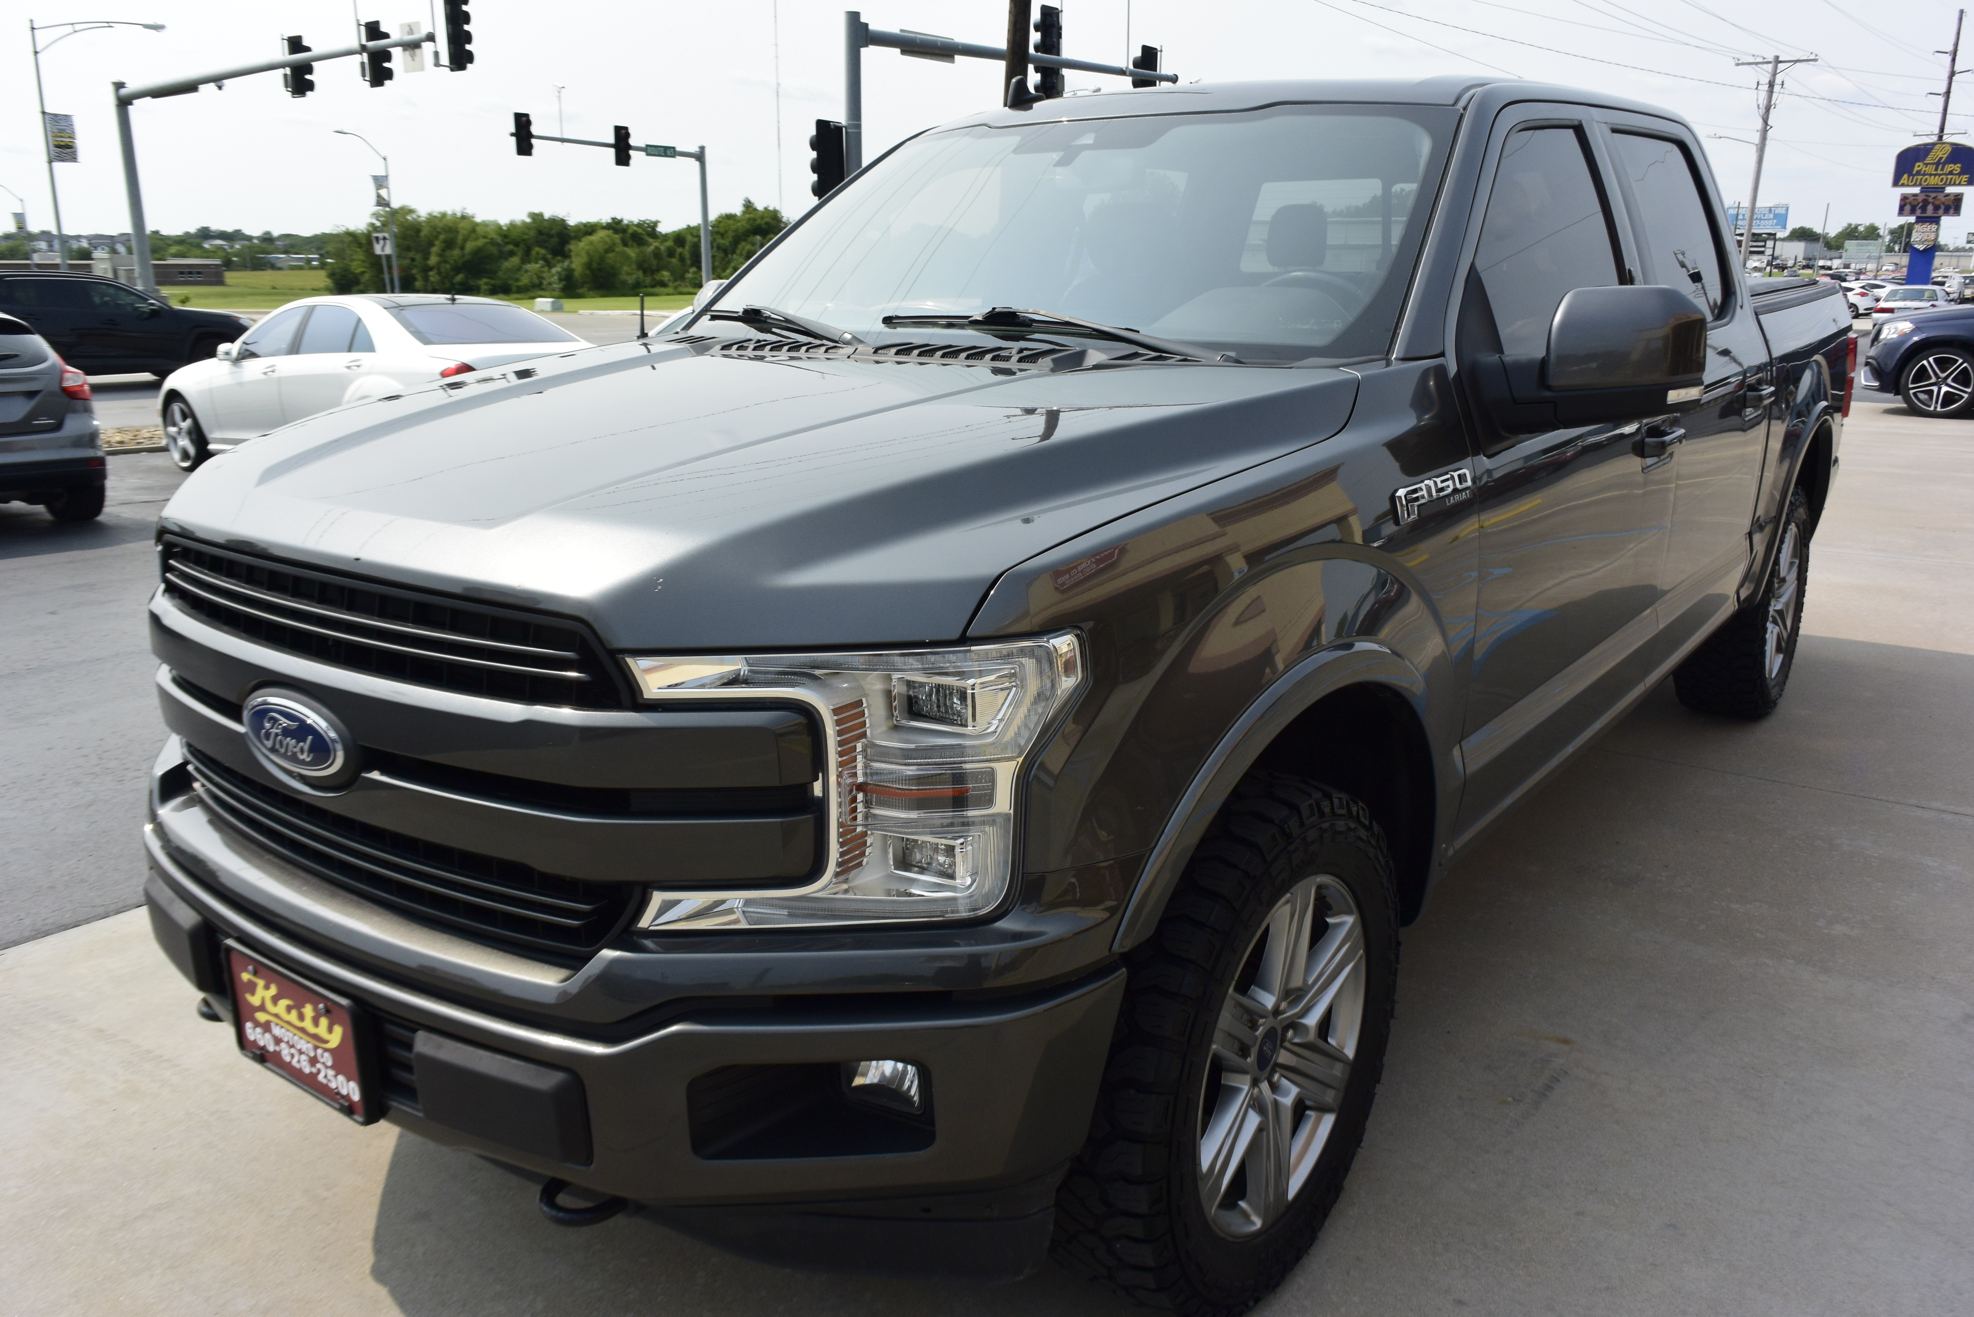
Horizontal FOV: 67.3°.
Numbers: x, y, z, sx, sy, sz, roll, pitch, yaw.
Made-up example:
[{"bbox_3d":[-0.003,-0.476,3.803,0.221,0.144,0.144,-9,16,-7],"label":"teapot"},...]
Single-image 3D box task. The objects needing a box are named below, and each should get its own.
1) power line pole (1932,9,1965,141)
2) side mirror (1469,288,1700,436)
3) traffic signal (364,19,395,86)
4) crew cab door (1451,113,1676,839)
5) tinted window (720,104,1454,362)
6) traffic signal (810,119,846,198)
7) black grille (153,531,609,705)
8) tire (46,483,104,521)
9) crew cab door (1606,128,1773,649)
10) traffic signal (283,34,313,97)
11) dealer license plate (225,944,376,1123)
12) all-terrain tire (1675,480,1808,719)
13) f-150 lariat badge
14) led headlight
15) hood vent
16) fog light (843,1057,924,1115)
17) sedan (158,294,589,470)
[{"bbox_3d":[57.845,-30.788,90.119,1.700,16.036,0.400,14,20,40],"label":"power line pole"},{"bbox_3d":[1.041,-0.508,2.526,0.330,0.250,0.230,11,19,36],"label":"side mirror"},{"bbox_3d":[-10.693,-10.611,26.019,0.380,1.080,0.340,-10,17,-35],"label":"traffic signal"},{"bbox_3d":[1.116,-0.445,3.070,0.300,1.340,1.360,11,19,36],"label":"crew cab door"},{"bbox_3d":[0.153,-0.906,3.041,1.670,0.115,0.875,11,52,36],"label":"tinted window"},{"bbox_3d":[-2.643,-8.211,24.523,0.420,1.280,0.520,15,21,42],"label":"traffic signal"},{"bbox_3d":[-0.836,-0.064,1.932,1.080,0.140,0.120,12,19,36],"label":"black grille"},{"bbox_3d":[-6.218,-1.278,10.020,0.645,0.645,0.220,12,19,39],"label":"tire"},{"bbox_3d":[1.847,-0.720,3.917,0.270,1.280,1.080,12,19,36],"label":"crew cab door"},{"bbox_3d":[-15.503,-13.373,33.529,0.520,1.270,0.420,12,19,36],"label":"traffic signal"},{"bbox_3d":[-0.915,0.494,1.978,0.315,0.165,0.027,11,19,36],"label":"dealer license plate"},{"bbox_3d":[2.595,-0.204,5.059,0.277,0.810,0.810,11,19,36],"label":"all-terrain tire"},{"bbox_3d":[0.712,-0.264,2.337,0.015,0.065,0.340,11,19,36],"label":"f-150 lariat badge"},{"bbox_3d":[-0.150,0.140,1.651,0.410,0.350,0.350,12,19,36],"label":"led headlight"},{"bbox_3d":[-0.165,-0.539,2.623,0.850,0.050,0.165,12,19,36],"label":"hood vent"},{"bbox_3d":[-0.122,0.500,1.731,0.100,0.075,0.075,11,19,36],"label":"fog light"},{"bbox_3d":[-4.872,-2.204,12.106,5.150,1.470,1.880,13,20,38],"label":"sedan"}]

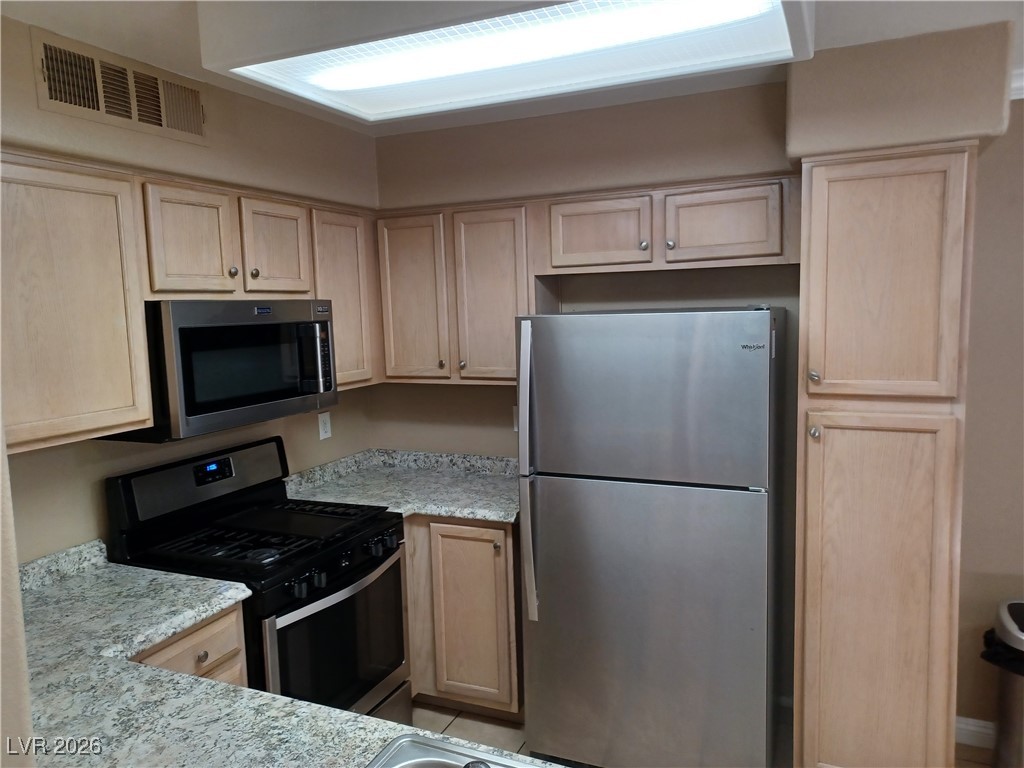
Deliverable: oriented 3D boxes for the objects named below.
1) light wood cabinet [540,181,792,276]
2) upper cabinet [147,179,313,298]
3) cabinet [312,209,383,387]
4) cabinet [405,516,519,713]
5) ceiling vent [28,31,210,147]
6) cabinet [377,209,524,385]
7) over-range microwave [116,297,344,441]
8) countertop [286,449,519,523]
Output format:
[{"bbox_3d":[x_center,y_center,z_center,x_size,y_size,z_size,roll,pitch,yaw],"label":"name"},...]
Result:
[{"bbox_3d":[0.603,-0.601,2.953,0.987,0.302,0.316,1,7,24],"label":"light wood cabinet"},{"bbox_3d":[-1.086,-0.477,2.622,0.316,0.369,0.772,1,7,24],"label":"upper cabinet"},{"bbox_3d":[-0.825,-0.357,3.210,0.316,0.751,0.479,1,7,24],"label":"cabinet"},{"bbox_3d":[-0.083,0.920,3.283,0.475,0.835,0.610,1,7,24],"label":"cabinet"},{"bbox_3d":[-1.124,-0.860,2.190,0.027,0.210,0.576,1,7,24],"label":"ceiling vent"},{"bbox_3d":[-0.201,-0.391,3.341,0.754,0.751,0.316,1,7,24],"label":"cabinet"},{"bbox_3d":[-1.035,-0.082,2.641,0.408,0.423,0.759,1,7,24],"label":"over-range microwave"},{"bbox_3d":[-0.391,0.451,3.272,1.085,0.128,0.785,1,7,24],"label":"countertop"}]

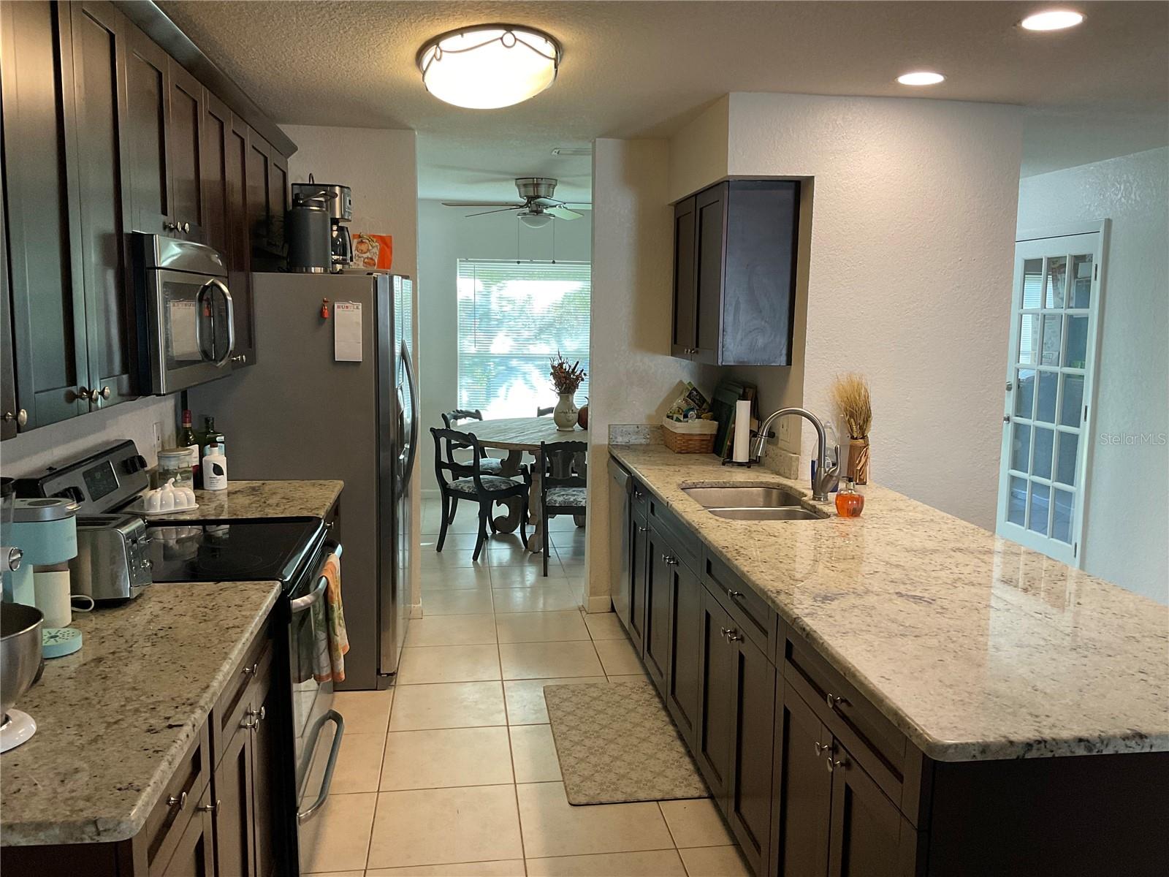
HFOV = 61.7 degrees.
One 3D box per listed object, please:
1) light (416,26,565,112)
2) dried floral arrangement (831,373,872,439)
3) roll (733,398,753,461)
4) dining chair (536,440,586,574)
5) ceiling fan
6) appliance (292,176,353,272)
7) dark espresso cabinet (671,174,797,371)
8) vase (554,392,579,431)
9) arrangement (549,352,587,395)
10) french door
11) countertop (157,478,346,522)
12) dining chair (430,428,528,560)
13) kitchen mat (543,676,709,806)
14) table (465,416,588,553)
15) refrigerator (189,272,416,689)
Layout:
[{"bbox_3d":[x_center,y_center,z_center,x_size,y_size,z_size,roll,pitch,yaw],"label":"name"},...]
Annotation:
[{"bbox_3d":[-0.301,-1.177,3.123,0.464,0.161,0.464,0,8,-7],"label":"light"},{"bbox_3d":[1.109,-0.120,4.066,0.160,0.285,0.155,0,7,-7],"label":"dried floral arrangement"},{"bbox_3d":[0.717,-0.034,4.458,0.072,0.278,0.072,1,8,0],"label":"roll"},{"bbox_3d":[-0.027,0.393,6.063,0.440,0.820,0.500,1,7,-1],"label":"dining chair"},{"bbox_3d":[-0.319,-1.565,6.533,1.324,0.311,1.324,0,8,-7],"label":"ceiling fan"},{"bbox_3d":[-1.121,-0.888,4.194,0.231,0.376,0.191,0,8,-3],"label":"appliance"},{"bbox_3d":[0.679,-0.757,4.622,0.313,0.773,0.970,0,7,-7],"label":"dark espresso cabinet"},{"bbox_3d":[-0.127,-0.187,6.768,0.161,0.259,0.161,0,8,-7],"label":"vase"},{"bbox_3d":[-0.115,-0.445,6.824,0.255,0.310,0.250,0,7,-7],"label":"arrangement"},{"bbox_3d":[2.727,-0.169,5.816,0.070,2.060,0.880,0,7,-7],"label":"french door"},{"bbox_3d":[-1.234,0.244,3.570,0.640,0.040,0.745,0,7,-7],"label":"countertop"},{"bbox_3d":[-0.680,0.330,6.517,0.452,0.827,0.512,6,10,37],"label":"dining chair"},{"bbox_3d":[0.145,1.130,3.725,0.512,0.012,1.003,0,8,-7],"label":"kitchen mat"},{"bbox_3d":[-0.135,0.321,6.837,1.565,0.768,1.565,0,8,-7],"label":"table"},{"bbox_3d":[-1.195,0.133,4.410,0.875,1.735,0.914,0,7,-7],"label":"refrigerator"}]

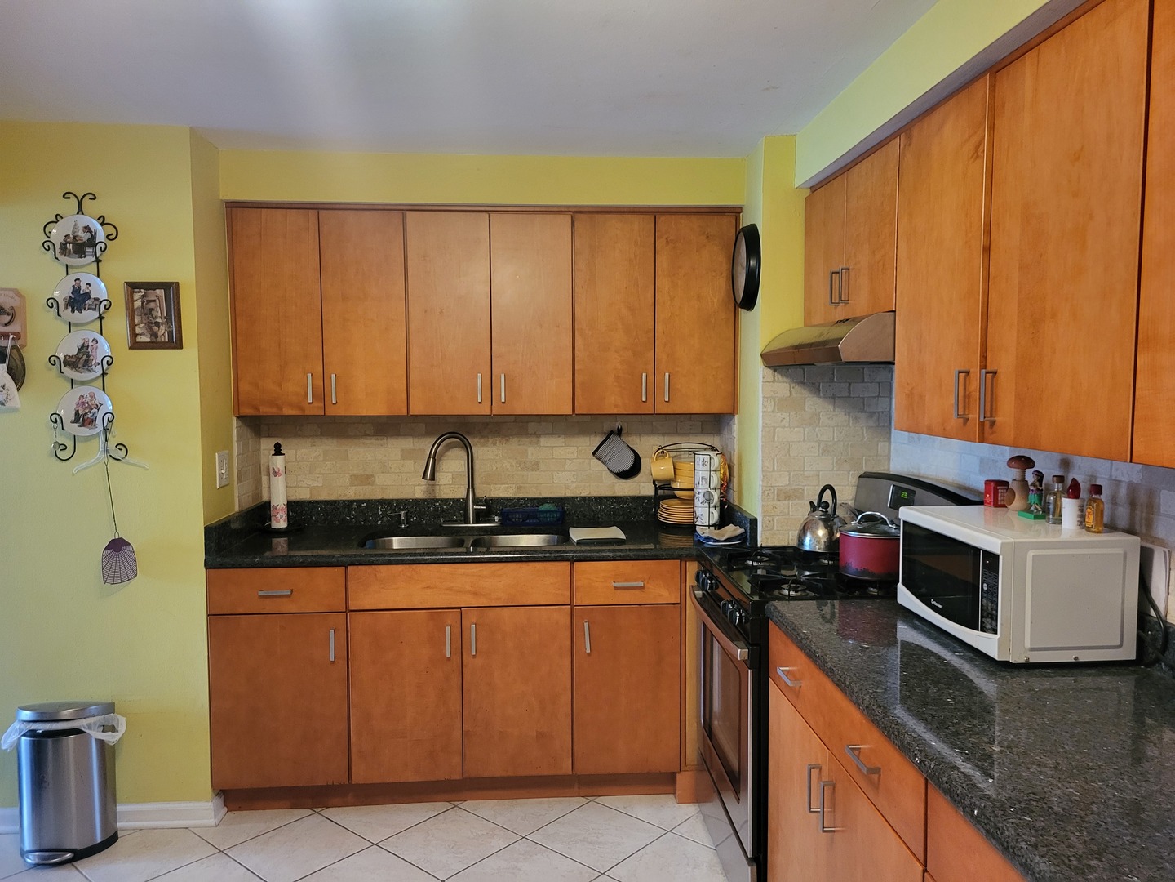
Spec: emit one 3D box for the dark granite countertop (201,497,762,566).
[{"bbox_3d":[-0.360,0.322,3.291,1.865,0.144,0.625,0,4,-4],"label":"dark granite countertop"}]

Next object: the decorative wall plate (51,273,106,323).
[{"bbox_3d":[-1.620,-0.455,2.823,0.166,0.165,0.020,0,4,-4],"label":"decorative wall plate"}]

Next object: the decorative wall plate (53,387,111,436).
[{"bbox_3d":[-1.617,-0.094,2.840,0.167,0.167,0.022,0,4,-4],"label":"decorative wall plate"}]

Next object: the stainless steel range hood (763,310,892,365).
[{"bbox_3d":[0.837,-0.290,2.622,0.445,0.127,0.757,0,4,-4],"label":"stainless steel range hood"}]

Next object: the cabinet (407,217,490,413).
[{"bbox_3d":[-0.521,-0.474,3.390,0.309,0.740,0.315,0,4,-4],"label":"cabinet"}]

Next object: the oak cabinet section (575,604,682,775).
[{"bbox_3d":[0.117,0.846,3.372,0.376,0.600,0.599,0,4,-4],"label":"oak cabinet section"}]

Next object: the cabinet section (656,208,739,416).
[{"bbox_3d":[0.395,-0.482,3.461,0.306,0.738,0.318,0,4,-4],"label":"cabinet section"}]

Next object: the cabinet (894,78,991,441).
[{"bbox_3d":[0.941,-0.383,2.012,0.315,0.750,0.440,0,4,-4],"label":"cabinet"}]

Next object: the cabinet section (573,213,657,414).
[{"bbox_3d":[0.090,-0.479,3.440,0.304,0.738,0.318,0,4,-4],"label":"cabinet section"}]

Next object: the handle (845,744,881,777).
[{"bbox_3d":[0.504,0.581,1.612,0.029,0.011,0.107,0,4,-4],"label":"handle"}]

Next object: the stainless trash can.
[{"bbox_3d":[-1.678,1.086,2.813,0.283,0.456,0.200,0,4,-4],"label":"stainless trash can"}]

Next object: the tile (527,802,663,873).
[{"bbox_3d":[0.033,1.304,2.916,0.337,0.010,0.337,3,5,41],"label":"tile"}]

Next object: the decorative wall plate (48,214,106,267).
[{"bbox_3d":[-1.621,-0.636,2.811,0.166,0.165,0.020,0,4,-4],"label":"decorative wall plate"}]

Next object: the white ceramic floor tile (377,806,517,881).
[{"bbox_3d":[-0.448,1.310,2.883,0.336,0.010,0.336,3,5,41],"label":"white ceramic floor tile"}]

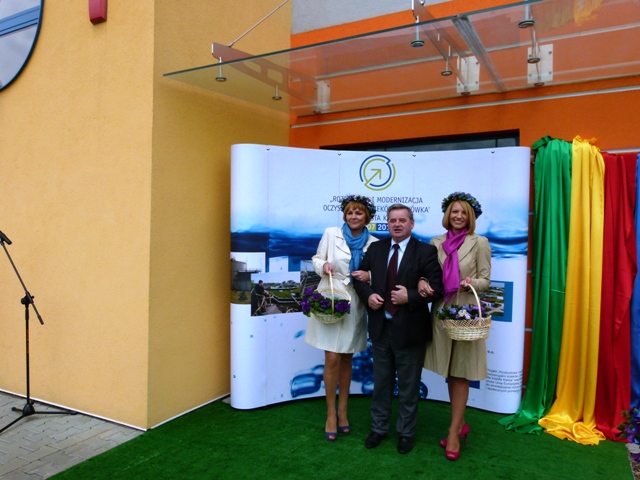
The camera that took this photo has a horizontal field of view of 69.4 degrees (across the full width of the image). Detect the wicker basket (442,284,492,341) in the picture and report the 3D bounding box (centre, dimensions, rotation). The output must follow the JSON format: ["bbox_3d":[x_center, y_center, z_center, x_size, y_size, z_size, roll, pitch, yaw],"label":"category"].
[{"bbox_3d":[0.953,0.462,2.960,0.310,0.345,0.260,1,0,-6],"label":"wicker basket"}]

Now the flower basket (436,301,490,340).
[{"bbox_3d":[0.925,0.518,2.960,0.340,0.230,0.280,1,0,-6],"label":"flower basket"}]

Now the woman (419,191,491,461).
[{"bbox_3d":[0.935,0.542,3.200,0.500,1.790,0.400,1,0,24],"label":"woman"}]

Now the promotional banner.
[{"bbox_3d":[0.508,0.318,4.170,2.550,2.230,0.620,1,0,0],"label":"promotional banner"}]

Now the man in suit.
[{"bbox_3d":[0.560,0.575,3.280,0.600,1.720,0.420,1,0,19],"label":"man in suit"}]

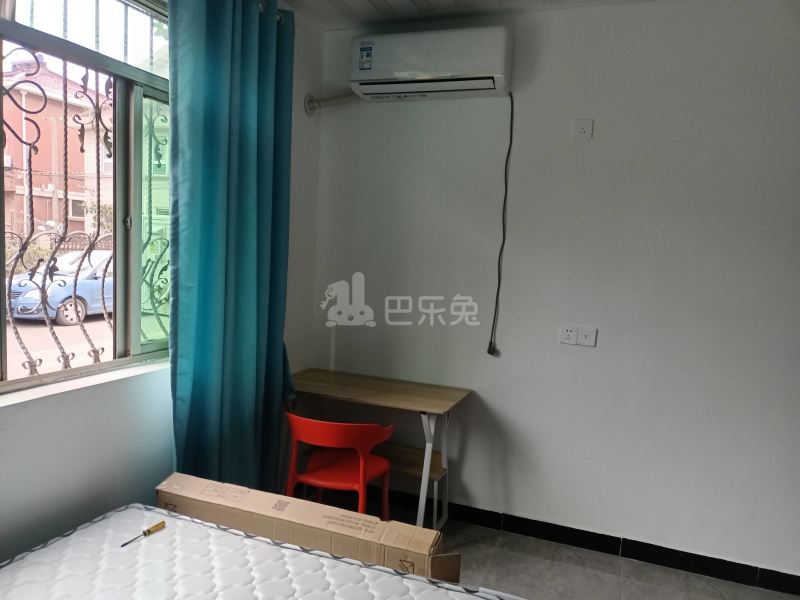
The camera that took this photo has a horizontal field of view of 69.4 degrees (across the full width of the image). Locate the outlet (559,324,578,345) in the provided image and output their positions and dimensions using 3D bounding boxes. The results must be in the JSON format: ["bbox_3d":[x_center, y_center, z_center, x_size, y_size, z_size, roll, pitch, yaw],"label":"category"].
[{"bbox_3d":[0.851,0.176,2.904,0.086,0.086,0.010,5,6,20],"label":"outlet"}]

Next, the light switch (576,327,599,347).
[{"bbox_3d":[0.931,0.185,2.874,0.086,0.086,0.010,5,6,20],"label":"light switch"}]

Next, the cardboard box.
[{"bbox_3d":[-0.365,0.825,2.116,1.190,0.112,0.162,5,6,20],"label":"cardboard box"}]

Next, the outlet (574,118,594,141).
[{"bbox_3d":[0.891,-0.829,2.804,0.086,0.086,0.010,5,6,20],"label":"outlet"}]

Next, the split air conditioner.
[{"bbox_3d":[0.156,-1.191,2.943,0.800,0.285,0.200,5,6,20],"label":"split air conditioner"}]

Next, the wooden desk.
[{"bbox_3d":[-0.173,0.833,3.097,0.980,0.740,0.460,5,6,20],"label":"wooden desk"}]

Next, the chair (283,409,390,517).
[{"bbox_3d":[-0.249,0.873,2.727,0.490,0.730,0.480,5,6,20],"label":"chair"}]

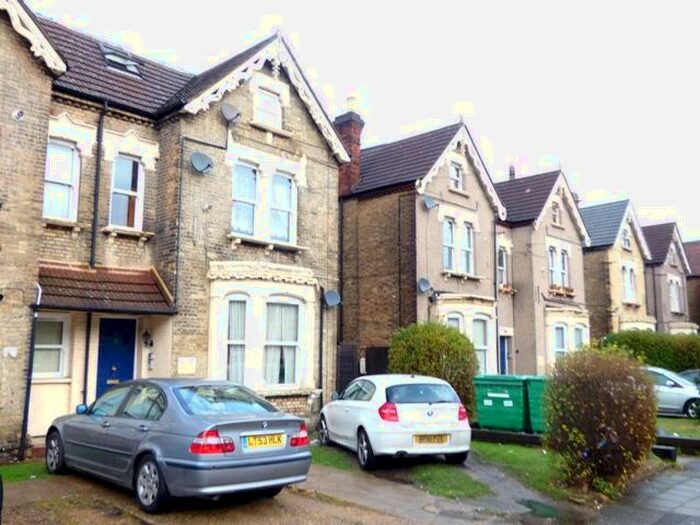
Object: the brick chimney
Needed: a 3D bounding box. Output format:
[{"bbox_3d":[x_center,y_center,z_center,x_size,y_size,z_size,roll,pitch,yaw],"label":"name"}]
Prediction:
[{"bbox_3d":[0.003,-3.968,21.684,0.830,3.400,0.660,-8,-11,44],"label":"brick chimney"}]

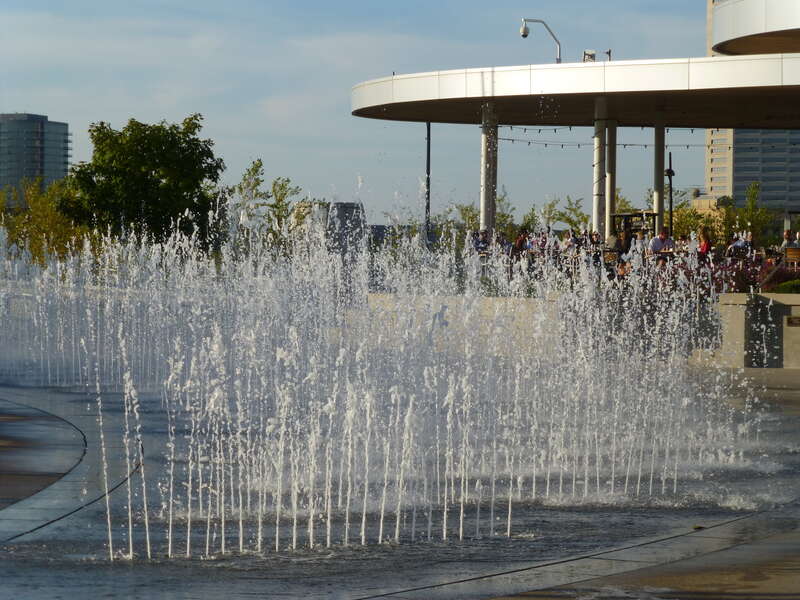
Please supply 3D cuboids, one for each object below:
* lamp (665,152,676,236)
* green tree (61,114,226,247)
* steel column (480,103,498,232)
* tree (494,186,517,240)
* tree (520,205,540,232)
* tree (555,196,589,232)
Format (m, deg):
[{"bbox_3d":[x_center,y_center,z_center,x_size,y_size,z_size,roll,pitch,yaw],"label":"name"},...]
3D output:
[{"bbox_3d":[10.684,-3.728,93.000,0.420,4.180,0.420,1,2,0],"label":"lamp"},{"bbox_3d":[-8.922,-3.635,82.000,5.700,5.640,5.400,1,2,0],"label":"green tree"},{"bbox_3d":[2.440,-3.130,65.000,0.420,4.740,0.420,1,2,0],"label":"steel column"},{"bbox_3d":[4.391,-3.330,100.000,1.200,2.970,1.200,1,2,0],"label":"tree"},{"bbox_3d":[5.647,-3.007,102.000,1.000,2.250,1.000,1,2,0],"label":"tree"},{"bbox_3d":[7.275,-3.118,100.000,1.500,2.550,1.400,1,2,0],"label":"tree"}]

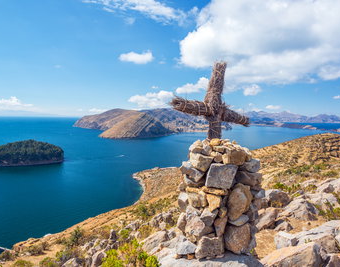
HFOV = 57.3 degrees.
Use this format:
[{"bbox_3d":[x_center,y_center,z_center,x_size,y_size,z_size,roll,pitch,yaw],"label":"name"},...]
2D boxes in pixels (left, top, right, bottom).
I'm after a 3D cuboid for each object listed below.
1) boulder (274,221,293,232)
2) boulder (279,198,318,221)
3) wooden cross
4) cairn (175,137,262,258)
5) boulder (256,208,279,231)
[{"bbox_3d":[1.709,1.401,4.687,0.250,0.150,0.200,1,3,15],"label":"boulder"},{"bbox_3d":[2.223,1.315,5.383,0.620,0.310,0.500,1,3,10],"label":"boulder"},{"bbox_3d":[0.532,-0.385,3.634,1.000,0.880,0.170,3,2,-28],"label":"wooden cross"},{"bbox_3d":[0.551,0.672,3.644,0.920,1.240,0.820,1,3,5],"label":"cairn"},{"bbox_3d":[1.498,1.322,4.783,0.340,0.270,0.360,1,3,10],"label":"boulder"}]

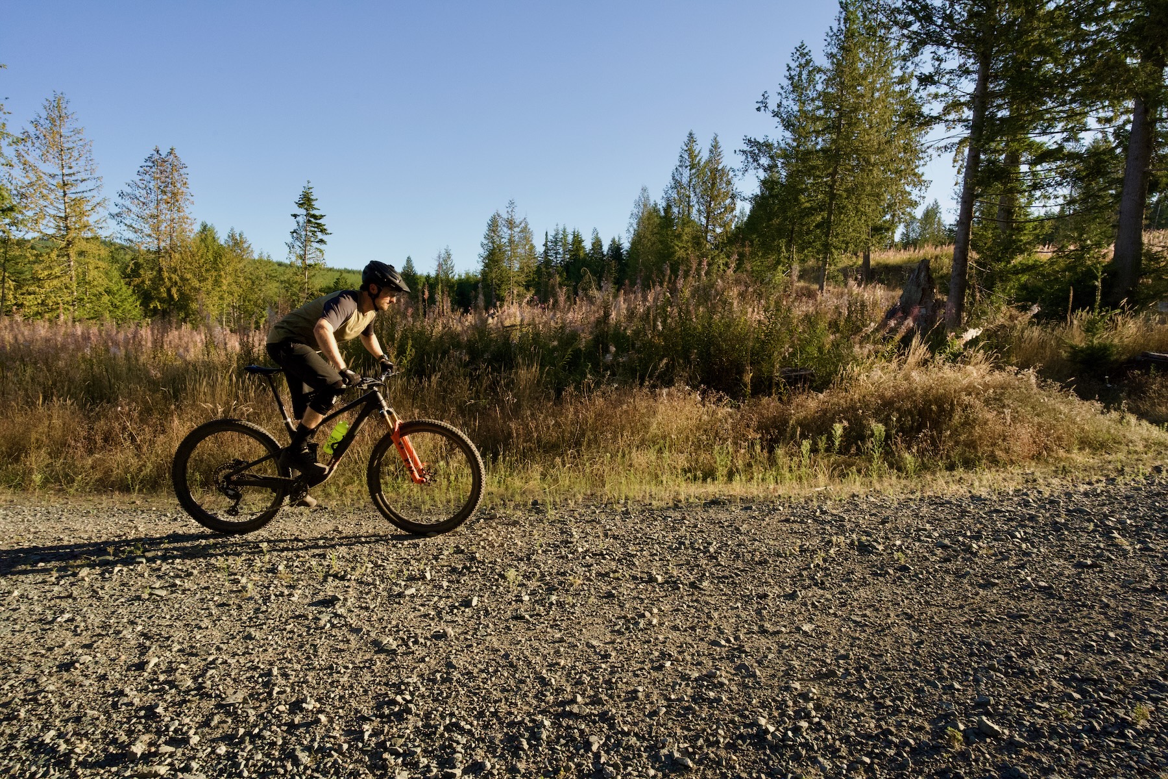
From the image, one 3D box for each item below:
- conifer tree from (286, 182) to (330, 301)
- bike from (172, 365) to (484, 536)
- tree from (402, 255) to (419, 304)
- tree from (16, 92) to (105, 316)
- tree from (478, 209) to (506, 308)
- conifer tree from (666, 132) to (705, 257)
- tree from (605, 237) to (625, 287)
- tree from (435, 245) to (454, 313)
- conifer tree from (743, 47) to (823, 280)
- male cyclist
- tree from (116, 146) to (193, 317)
[{"bbox_3d":[-20.419,-10.501,48.000,3.143,9.657,3.143,1,6,0],"label":"conifer tree"},{"bbox_3d":[-1.660,0.395,4.200,2.020,1.090,0.780,1,6,2],"label":"bike"},{"bbox_3d":[-22.771,-13.752,85.000,2.319,7.414,2.319,1,6,0],"label":"tree"},{"bbox_3d":[-29.840,-10.203,37.000,4.946,13.534,4.946,1,6,0],"label":"tree"},{"bbox_3d":[-8.904,-12.409,63.000,2.578,9.750,2.578,1,6,0],"label":"tree"},{"bbox_3d":[7.805,-14.350,50.000,2.933,10.974,2.933,1,6,0],"label":"conifer tree"},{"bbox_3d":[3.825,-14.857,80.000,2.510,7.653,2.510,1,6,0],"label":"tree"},{"bbox_3d":[-15.870,-12.337,74.000,2.221,8.016,2.221,1,6,0],"label":"tree"},{"bbox_3d":[9.547,-10.707,31.000,3.848,11.819,3.848,1,6,0],"label":"conifer tree"},{"bbox_3d":[-1.585,-0.045,4.180,0.920,1.550,0.760,1,6,2],"label":"male cyclist"},{"bbox_3d":[-29.113,-10.369,44.000,5.042,12.319,5.042,1,6,0],"label":"tree"}]

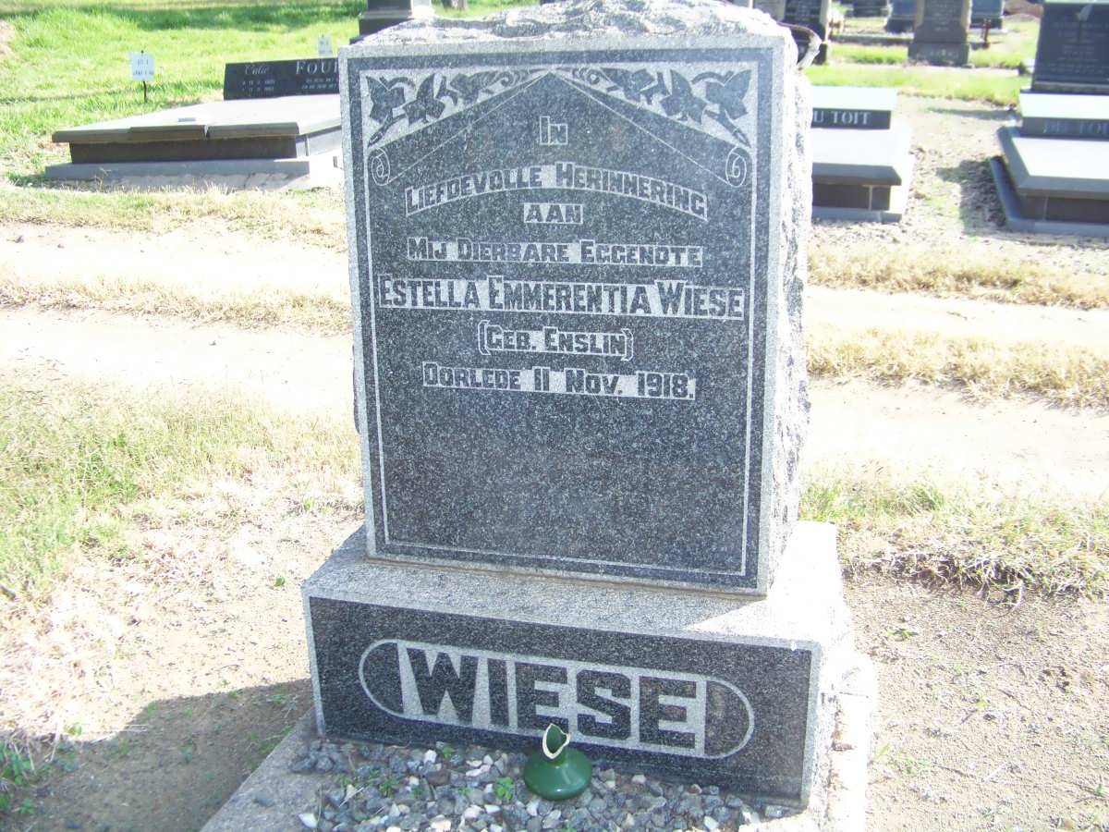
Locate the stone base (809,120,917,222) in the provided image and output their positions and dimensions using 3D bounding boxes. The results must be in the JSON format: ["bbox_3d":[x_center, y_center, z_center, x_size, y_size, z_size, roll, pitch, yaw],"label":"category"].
[{"bbox_3d":[2.378,-2.010,9.432,1.000,0.440,2.350,5,20,17],"label":"stone base"}]

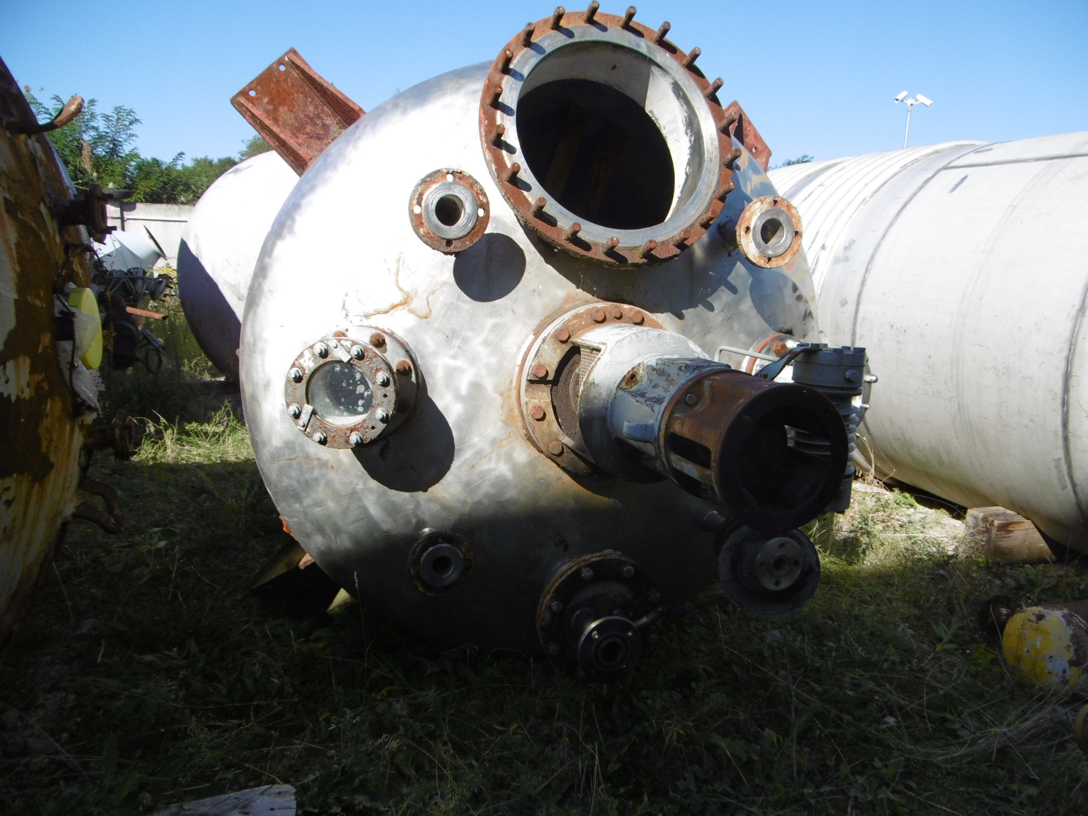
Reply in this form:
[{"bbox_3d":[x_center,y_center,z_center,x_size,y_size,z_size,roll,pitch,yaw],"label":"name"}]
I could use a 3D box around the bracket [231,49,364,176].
[{"bbox_3d":[-0.729,-0.893,2.242,0.255,0.325,0.310,-43,18,-6],"label":"bracket"}]

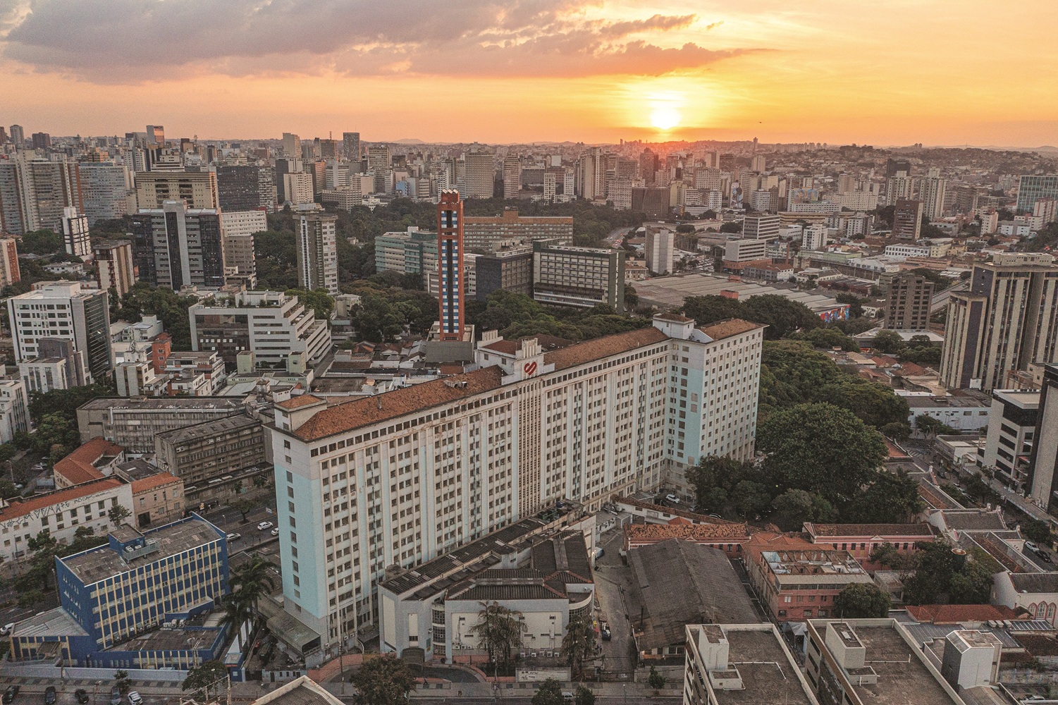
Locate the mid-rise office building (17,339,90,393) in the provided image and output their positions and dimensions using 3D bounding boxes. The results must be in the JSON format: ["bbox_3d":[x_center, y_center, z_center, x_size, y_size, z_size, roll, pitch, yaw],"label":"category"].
[{"bbox_3d":[-169.271,7.571,293.656,16.500,22.500,13.500,1,14,5],"label":"mid-rise office building"}]

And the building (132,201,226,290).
[{"bbox_3d":[-203.530,-62.570,481.720,49.000,50.250,12.000,0,14,-2],"label":"building"}]

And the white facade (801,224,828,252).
[{"bbox_3d":[303.280,-122.080,874.820,13.500,26.410,26.000,14,19,43],"label":"white facade"}]

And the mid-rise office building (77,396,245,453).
[{"bbox_3d":[-121.034,24.266,275.847,52.000,15.250,14.000,0,14,-2],"label":"mid-rise office building"}]

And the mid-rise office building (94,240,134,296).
[{"bbox_3d":[-217.730,-43.820,434.220,9.300,28.360,21.500,0,14,-1],"label":"mid-rise office building"}]

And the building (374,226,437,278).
[{"bbox_3d":[-78.540,-65.540,572.320,71.000,36.810,18.000,14,19,43],"label":"building"}]

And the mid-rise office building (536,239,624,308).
[{"bbox_3d":[29.538,-43.811,490.944,49.100,38.500,19.000,9,16,31],"label":"mid-rise office building"}]

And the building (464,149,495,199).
[{"bbox_3d":[-81.695,-291.370,1363.947,47.000,88.650,20.000,0,14,-2],"label":"building"}]

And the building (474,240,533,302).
[{"bbox_3d":[-12.855,-41.073,483.156,17.600,36.500,37.300,9,16,31],"label":"building"}]

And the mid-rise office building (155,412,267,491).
[{"bbox_3d":[-101.380,32.710,263.150,12.900,18.030,29.000,14,19,43],"label":"mid-rise office building"}]

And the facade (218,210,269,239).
[{"bbox_3d":[-216.321,-86.717,616.280,16.000,36.860,36.640,13,18,41],"label":"facade"}]

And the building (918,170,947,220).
[{"bbox_3d":[462.829,-179.110,946.581,19.000,59.061,18.000,-9,17,-34],"label":"building"}]

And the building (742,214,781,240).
[{"bbox_3d":[233.070,-124.060,824.540,16.000,24.090,42.500,14,19,43],"label":"building"}]

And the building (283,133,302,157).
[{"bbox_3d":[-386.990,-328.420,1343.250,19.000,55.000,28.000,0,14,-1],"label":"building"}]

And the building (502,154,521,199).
[{"bbox_3d":[-29.525,-293.202,1379.240,24.500,77.156,22.000,3,14,12],"label":"building"}]

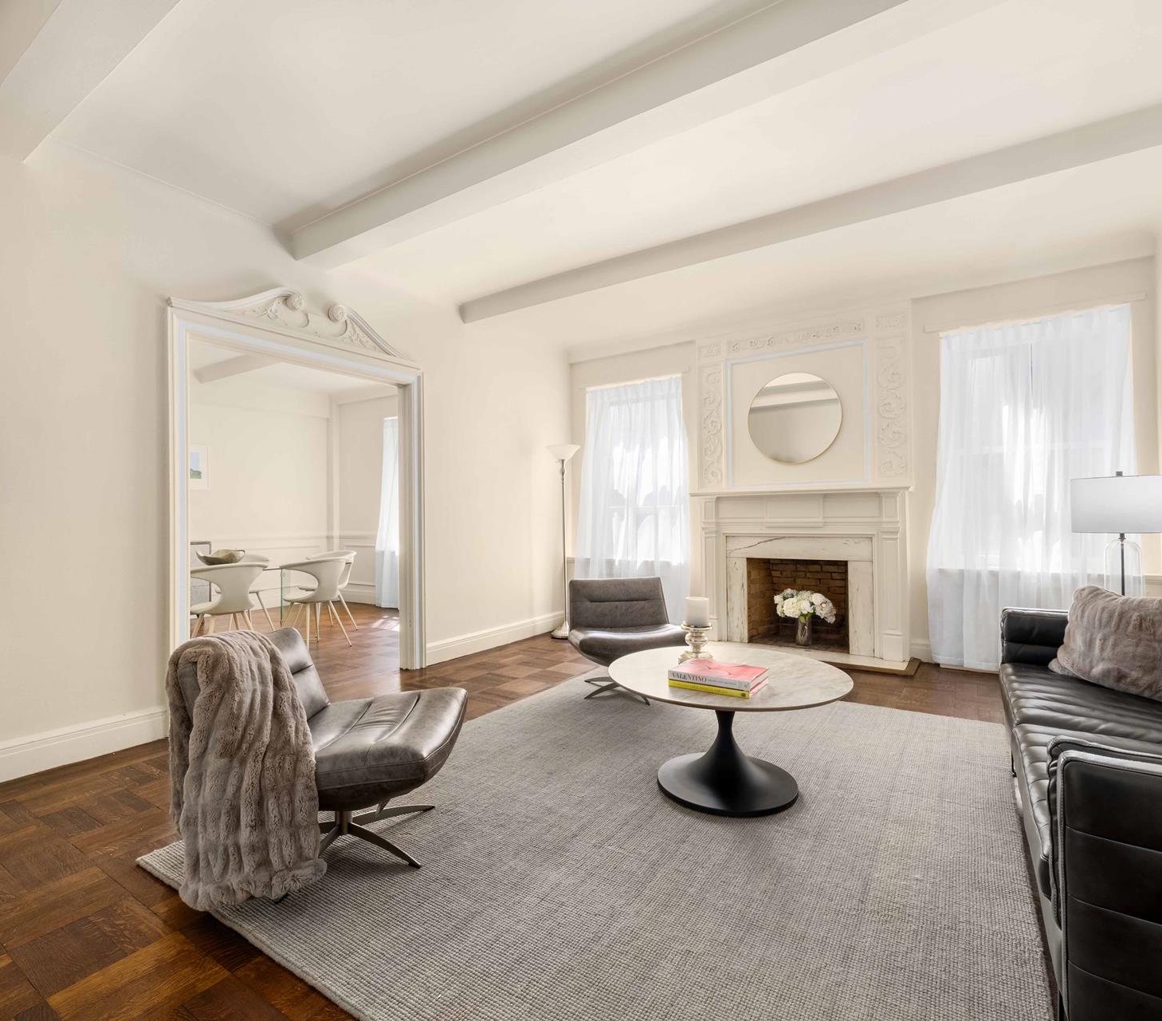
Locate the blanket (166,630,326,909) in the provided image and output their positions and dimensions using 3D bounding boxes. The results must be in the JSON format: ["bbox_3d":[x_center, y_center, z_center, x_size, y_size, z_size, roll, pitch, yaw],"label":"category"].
[{"bbox_3d":[-1.024,0.805,1.959,0.476,0.729,0.496,-1,0,0],"label":"blanket"}]

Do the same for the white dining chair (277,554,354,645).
[{"bbox_3d":[-2.331,0.819,5.180,0.537,0.770,0.547,-1,0,28],"label":"white dining chair"}]

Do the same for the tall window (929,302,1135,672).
[{"bbox_3d":[3.037,-0.086,4.054,1.197,2.412,0.147,-1,-1,33],"label":"tall window"}]

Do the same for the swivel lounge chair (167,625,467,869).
[{"bbox_3d":[-0.837,0.825,2.116,0.770,0.699,0.689,-1,0,0],"label":"swivel lounge chair"}]

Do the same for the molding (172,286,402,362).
[{"bbox_3d":[-1.675,-1.223,3.811,0.091,0.301,1.691,-1,-1,33],"label":"molding"}]

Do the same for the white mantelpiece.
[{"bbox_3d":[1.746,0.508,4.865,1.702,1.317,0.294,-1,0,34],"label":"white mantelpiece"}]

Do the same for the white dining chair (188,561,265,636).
[{"bbox_3d":[-2.745,0.805,4.577,0.570,0.783,0.600,-1,-1,33],"label":"white dining chair"}]

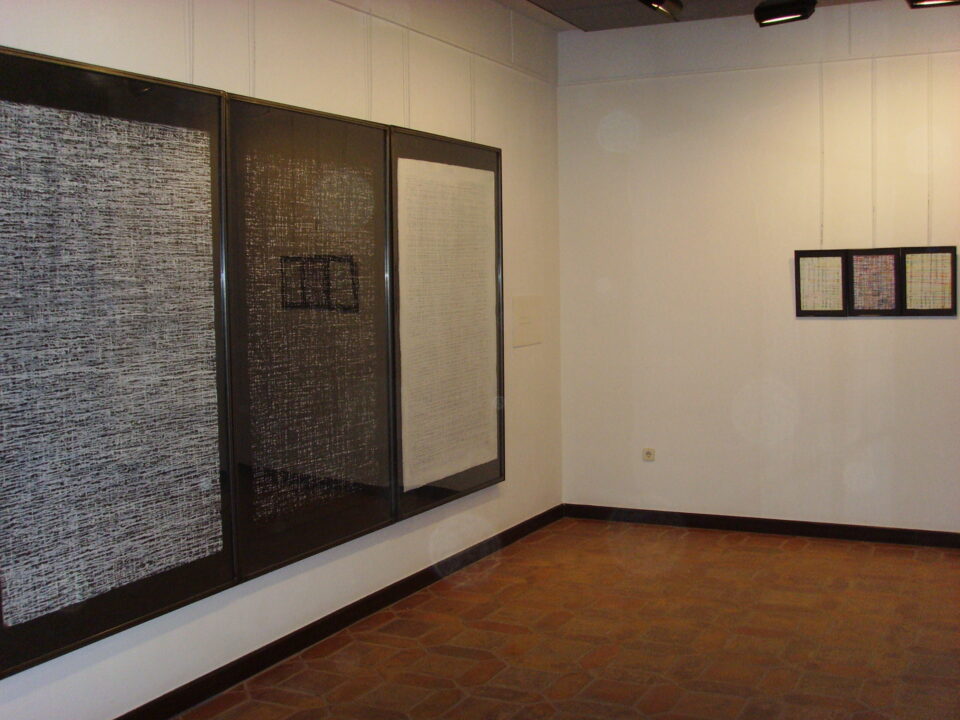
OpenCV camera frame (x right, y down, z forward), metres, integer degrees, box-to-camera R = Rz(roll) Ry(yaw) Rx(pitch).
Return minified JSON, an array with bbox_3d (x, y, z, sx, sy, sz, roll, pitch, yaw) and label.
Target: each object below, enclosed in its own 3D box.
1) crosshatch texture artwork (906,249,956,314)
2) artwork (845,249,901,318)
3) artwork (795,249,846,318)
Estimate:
[{"bbox_3d":[2.513,-0.438,6.052,0.278,0.365,0.030,1,5,23],"label":"crosshatch texture artwork"},{"bbox_3d":[2.207,-0.435,6.044,0.287,0.383,0.025,1,5,27],"label":"artwork"},{"bbox_3d":[1.952,-0.437,6.176,0.287,0.383,0.025,1,5,27],"label":"artwork"}]

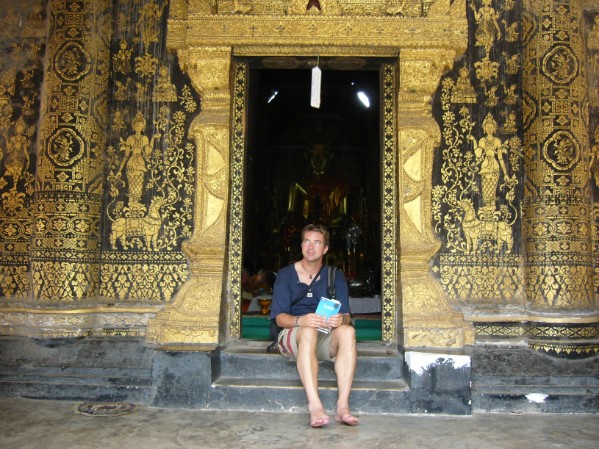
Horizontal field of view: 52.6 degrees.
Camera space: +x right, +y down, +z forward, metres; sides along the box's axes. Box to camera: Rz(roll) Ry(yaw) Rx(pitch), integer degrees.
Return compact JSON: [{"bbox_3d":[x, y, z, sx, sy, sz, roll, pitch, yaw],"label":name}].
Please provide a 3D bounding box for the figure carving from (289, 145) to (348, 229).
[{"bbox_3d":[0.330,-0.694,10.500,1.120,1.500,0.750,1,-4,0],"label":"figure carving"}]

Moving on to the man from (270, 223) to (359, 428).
[{"bbox_3d":[0.098,0.572,3.837,0.550,1.200,0.970,1,-4,-5],"label":"man"}]

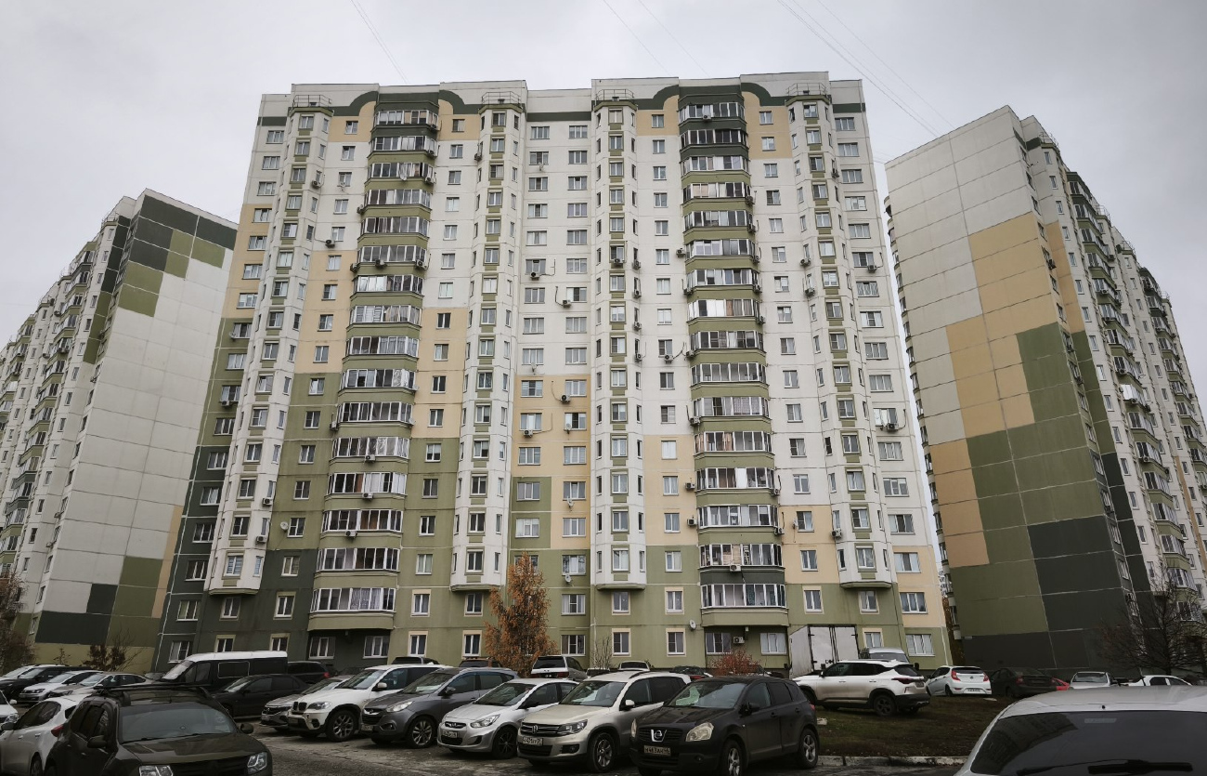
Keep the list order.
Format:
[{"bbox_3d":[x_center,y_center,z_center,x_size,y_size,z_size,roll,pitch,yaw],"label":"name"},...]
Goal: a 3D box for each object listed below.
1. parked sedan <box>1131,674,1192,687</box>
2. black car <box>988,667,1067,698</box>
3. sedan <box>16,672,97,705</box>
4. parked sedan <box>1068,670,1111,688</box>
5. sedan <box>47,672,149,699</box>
[{"bbox_3d":[28.242,15.097,40.000,4.350,1.450,1.700,-13,-25,31],"label":"parked sedan"},{"bbox_3d":[19.063,13.594,36.921,1.770,1.460,4.550,-2,-19,5],"label":"black car"},{"bbox_3d":[-24.600,14.050,37.550,1.710,1.470,4.400,-14,-23,35],"label":"sedan"},{"bbox_3d":[22.864,13.915,37.326,1.730,1.460,4.400,-14,-23,35],"label":"parked sedan"},{"bbox_3d":[-22.500,13.700,36.400,1.740,1.470,4.500,-14,-23,35],"label":"sedan"}]

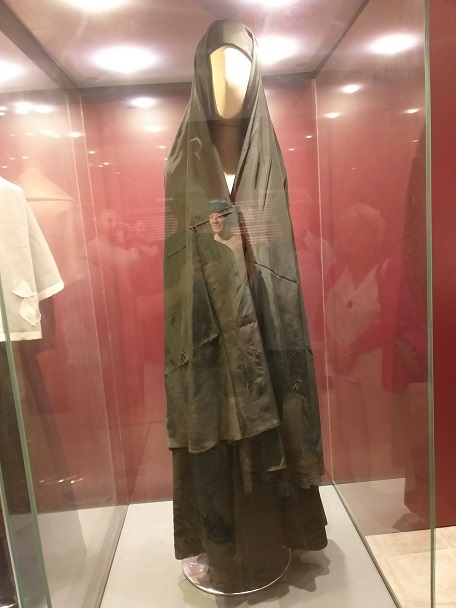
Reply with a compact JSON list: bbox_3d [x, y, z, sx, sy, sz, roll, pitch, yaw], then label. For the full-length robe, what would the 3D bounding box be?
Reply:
[{"bbox_3d":[0.023,0.045,1.462,0.530,1.720,0.430,-4,8,2],"label":"full-length robe"}]

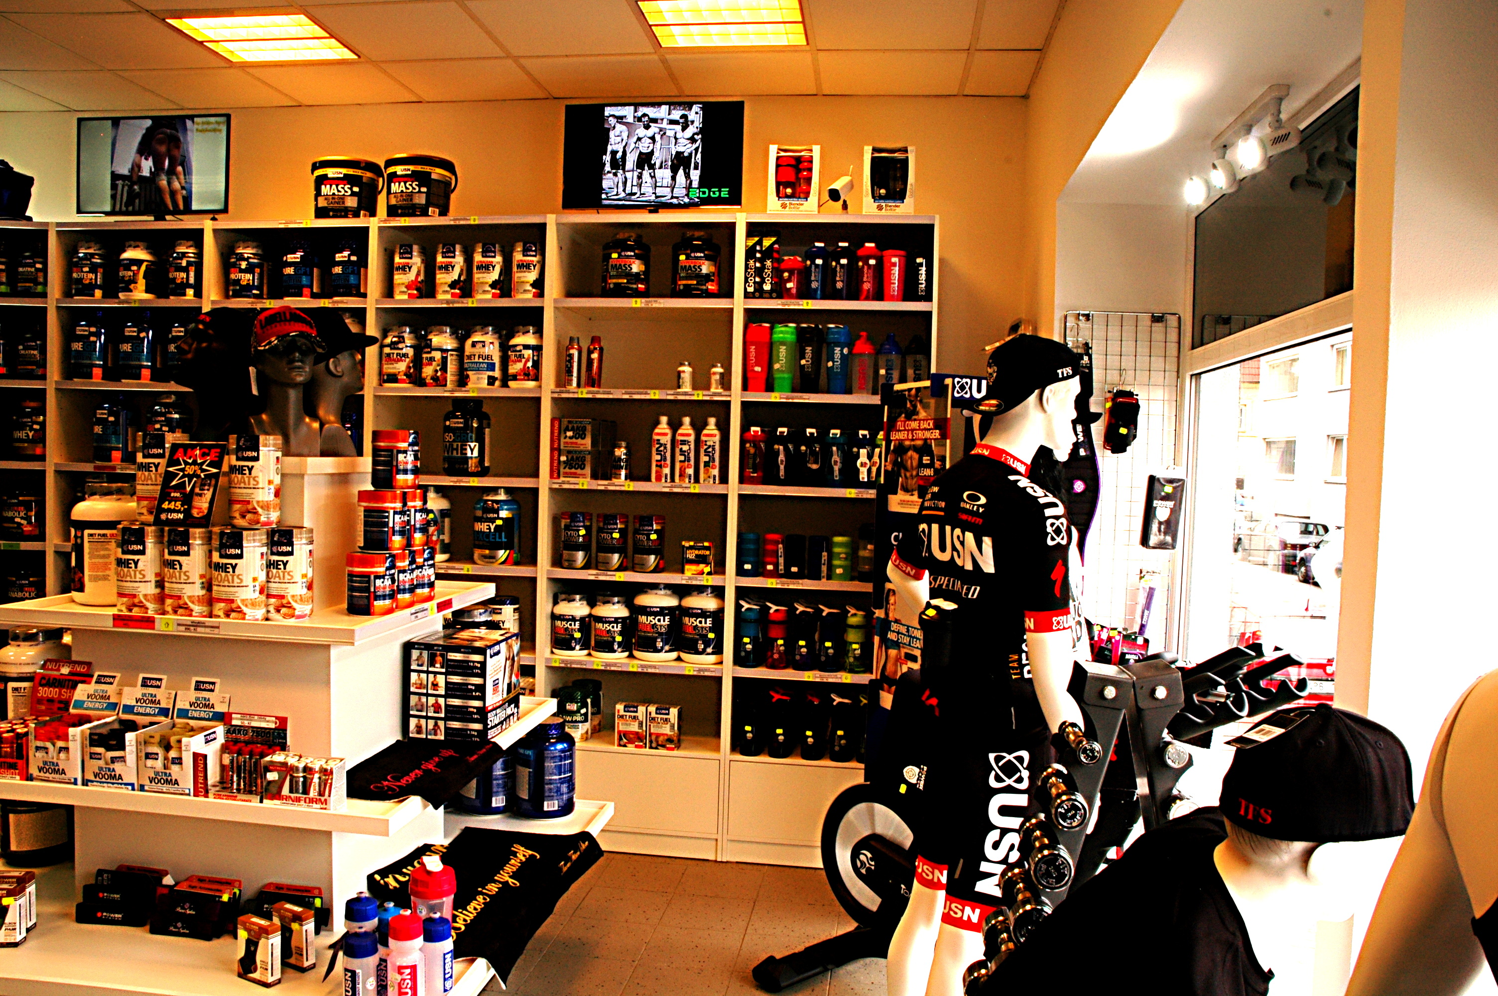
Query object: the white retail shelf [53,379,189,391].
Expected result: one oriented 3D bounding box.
[{"bbox_3d":[-2.611,-0.476,4.873,0.721,0.031,0.310,2,2,8],"label":"white retail shelf"}]

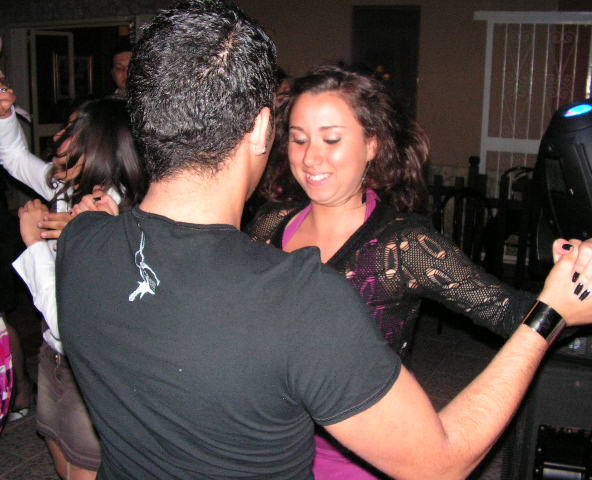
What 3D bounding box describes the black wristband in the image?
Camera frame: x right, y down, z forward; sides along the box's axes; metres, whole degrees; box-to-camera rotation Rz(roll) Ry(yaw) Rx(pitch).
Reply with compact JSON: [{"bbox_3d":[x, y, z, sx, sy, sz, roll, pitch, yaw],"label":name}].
[{"bbox_3d":[0.411,0.137,1.100,0.058,0.048,0.052,35,-10,21],"label":"black wristband"}]

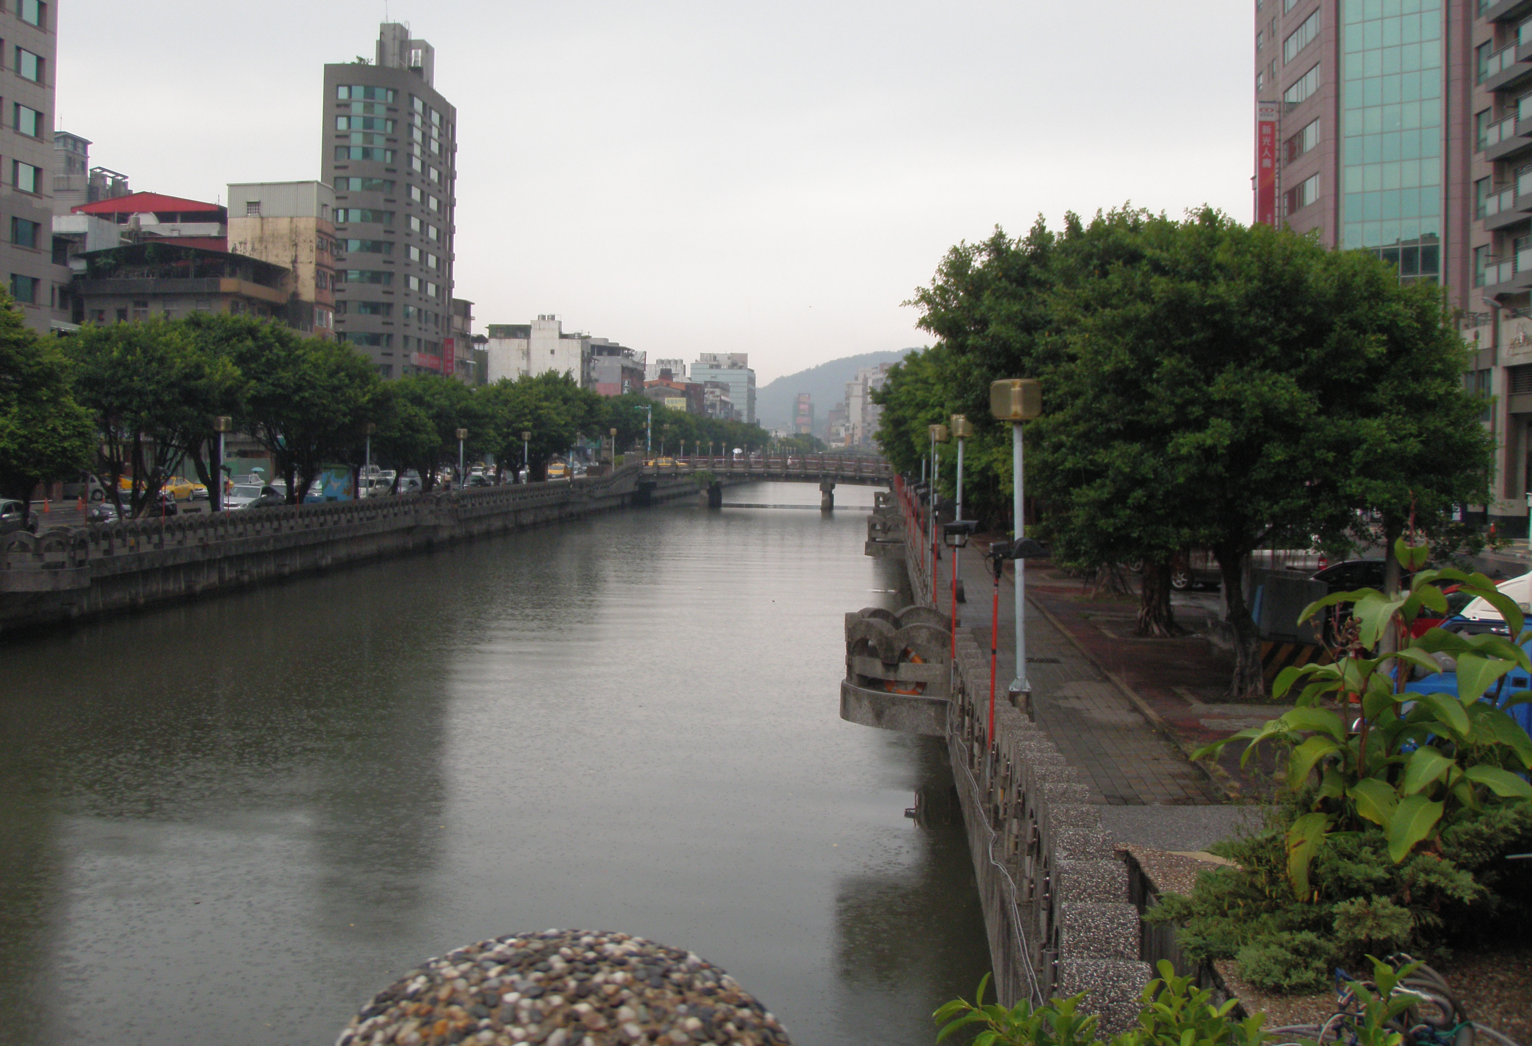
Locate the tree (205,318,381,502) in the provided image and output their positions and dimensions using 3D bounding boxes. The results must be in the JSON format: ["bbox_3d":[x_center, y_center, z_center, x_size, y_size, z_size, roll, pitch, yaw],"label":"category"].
[{"bbox_3d":[-21.096,-4.667,74.952,7.700,8.961,7.500,1,3,4],"label":"tree"}]

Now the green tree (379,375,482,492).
[{"bbox_3d":[-19.290,-4.892,96.983,6.200,7.533,6.200,1,3,4],"label":"green tree"}]

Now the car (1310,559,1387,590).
[{"bbox_3d":[10.916,1.430,29.012,4.450,1.500,1.750,1,3,4],"label":"car"}]

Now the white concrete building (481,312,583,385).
[{"bbox_3d":[-34.409,-20.136,261.095,14.000,23.369,12.000,1,3,4],"label":"white concrete building"}]

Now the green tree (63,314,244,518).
[{"bbox_3d":[-21.921,-3.409,59.979,6.300,7.734,6.300,1,3,4],"label":"green tree"}]

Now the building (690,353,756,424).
[{"bbox_3d":[-13.497,-35.780,521.016,18.000,32.459,22.000,1,3,4],"label":"building"}]

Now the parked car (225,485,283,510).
[{"bbox_3d":[-24.309,-1.085,79.619,1.750,1.450,4.400,1,3,4],"label":"parked car"}]

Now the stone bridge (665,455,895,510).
[{"bbox_3d":[1.287,-3.814,161.088,22.500,5.050,12.000,1,3,7],"label":"stone bridge"}]

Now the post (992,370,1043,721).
[{"bbox_3d":[2.966,0.284,19.949,0.600,3.997,0.580,1,3,4],"label":"post"}]

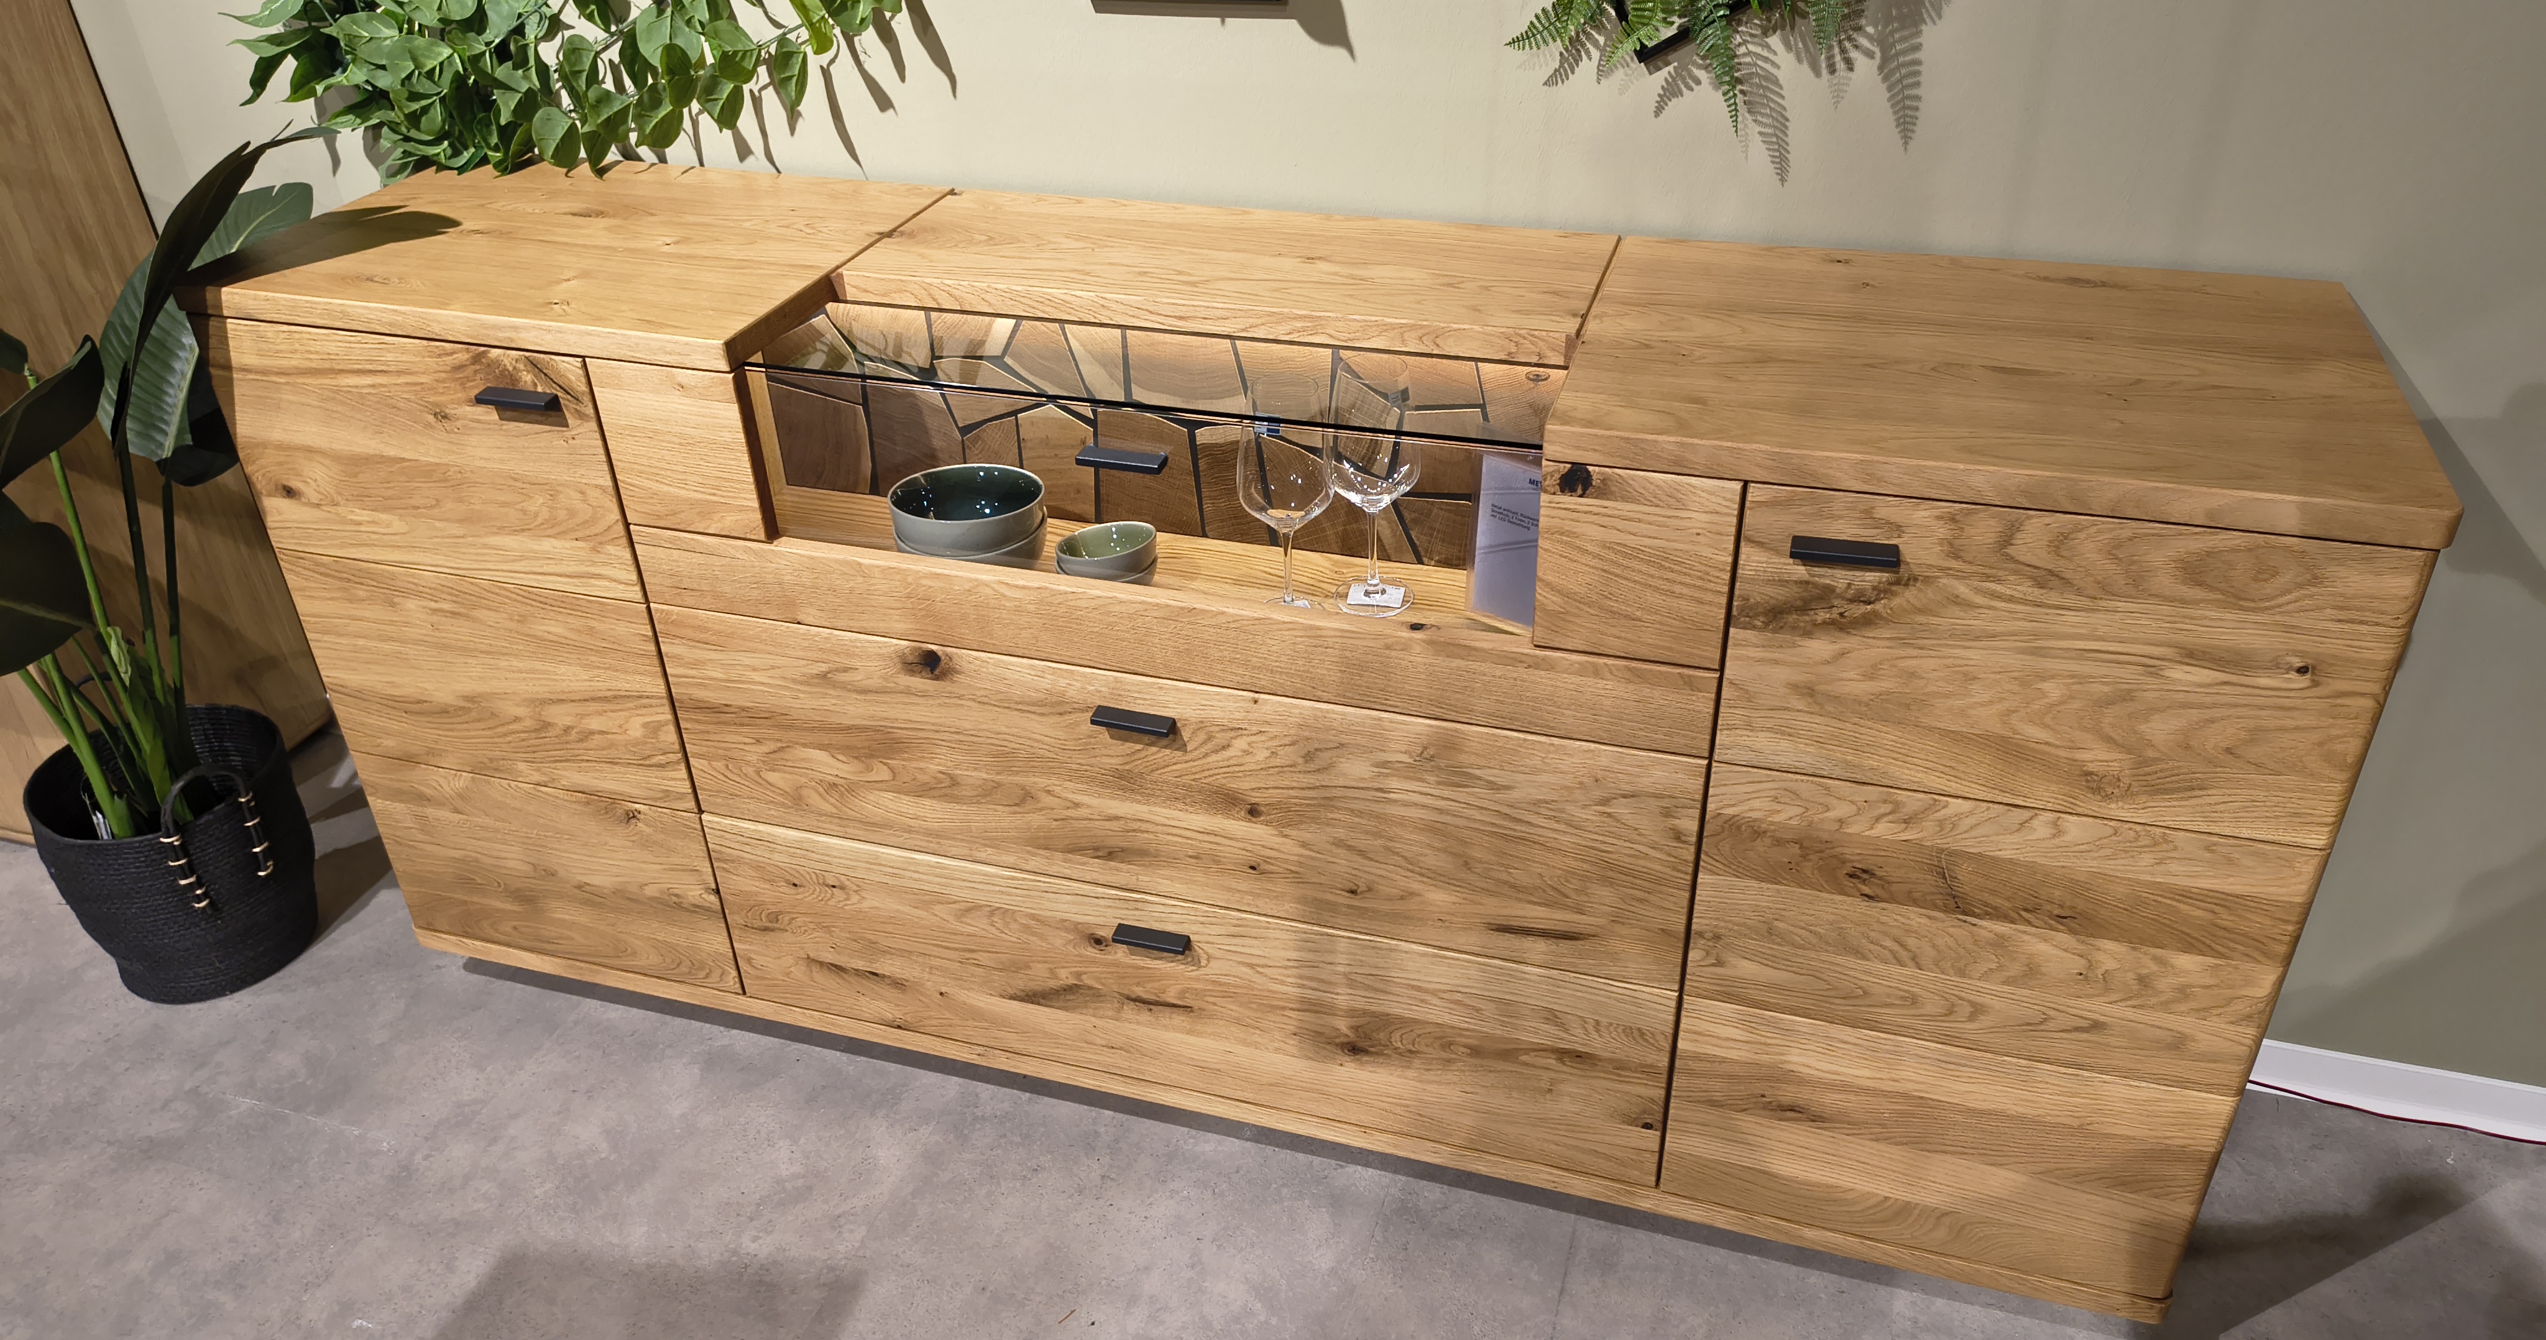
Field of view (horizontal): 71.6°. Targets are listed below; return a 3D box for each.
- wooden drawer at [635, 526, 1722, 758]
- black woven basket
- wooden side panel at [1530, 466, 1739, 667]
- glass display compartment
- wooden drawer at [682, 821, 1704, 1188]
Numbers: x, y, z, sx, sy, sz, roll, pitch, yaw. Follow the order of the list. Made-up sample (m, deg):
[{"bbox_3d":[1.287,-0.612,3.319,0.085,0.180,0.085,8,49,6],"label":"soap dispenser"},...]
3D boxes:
[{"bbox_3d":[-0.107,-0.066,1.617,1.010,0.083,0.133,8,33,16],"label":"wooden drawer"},{"bbox_3d":[-1.381,0.238,2.258,0.288,0.270,0.288,8,33,16],"label":"black woven basket"},{"bbox_3d":[0.297,-0.090,1.445,0.154,0.171,0.025,8,34,15],"label":"wooden side panel"},{"bbox_3d":[-0.101,-0.186,1.595,0.726,0.194,0.224,8,33,16],"label":"glass display compartment"},{"bbox_3d":[-0.059,0.236,1.937,1.010,0.250,0.408,8,33,16],"label":"wooden drawer"}]

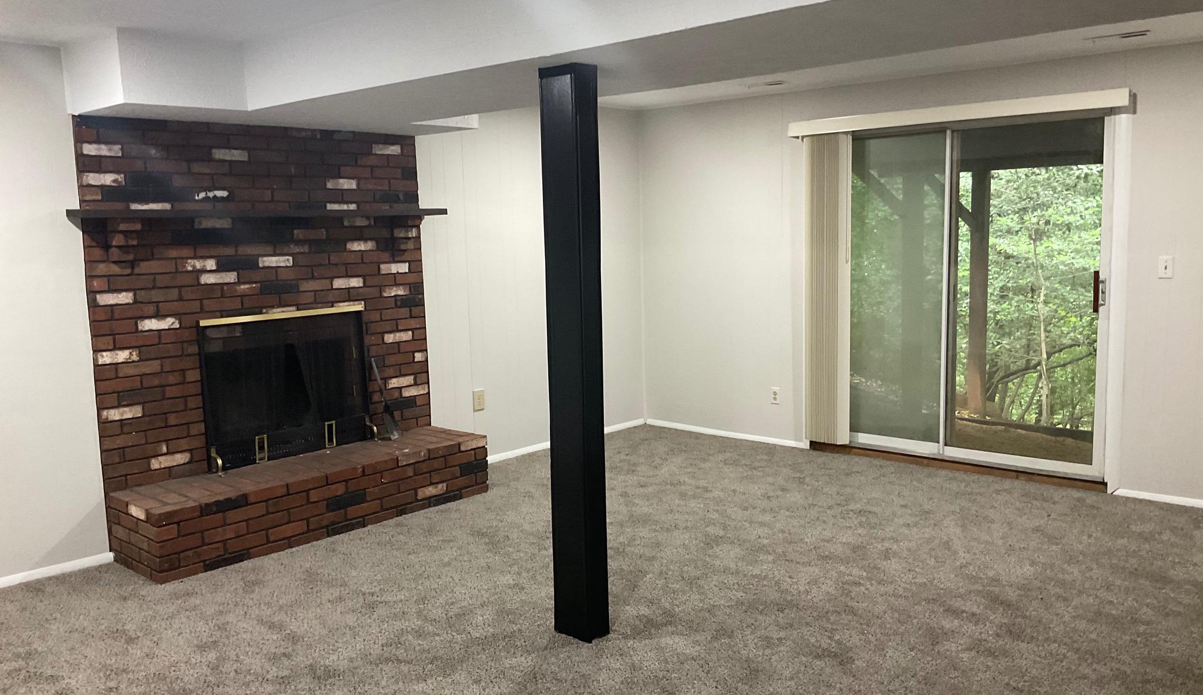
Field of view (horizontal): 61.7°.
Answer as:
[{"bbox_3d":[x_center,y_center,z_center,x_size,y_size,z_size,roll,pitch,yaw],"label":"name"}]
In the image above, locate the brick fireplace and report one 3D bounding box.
[{"bbox_3d":[-1.494,-0.107,5.160,0.562,2.055,1.928,5,9,42],"label":"brick fireplace"}]

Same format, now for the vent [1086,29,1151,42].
[{"bbox_3d":[2.439,-1.470,4.748,0.296,0.026,0.142,5,9,42],"label":"vent"}]

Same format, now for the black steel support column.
[{"bbox_3d":[-0.093,0.043,3.628,0.180,2.052,0.112,5,9,42],"label":"black steel support column"}]

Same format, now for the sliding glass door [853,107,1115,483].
[{"bbox_3d":[2.065,-0.318,5.979,1.763,1.995,0.105,5,9,42],"label":"sliding glass door"}]

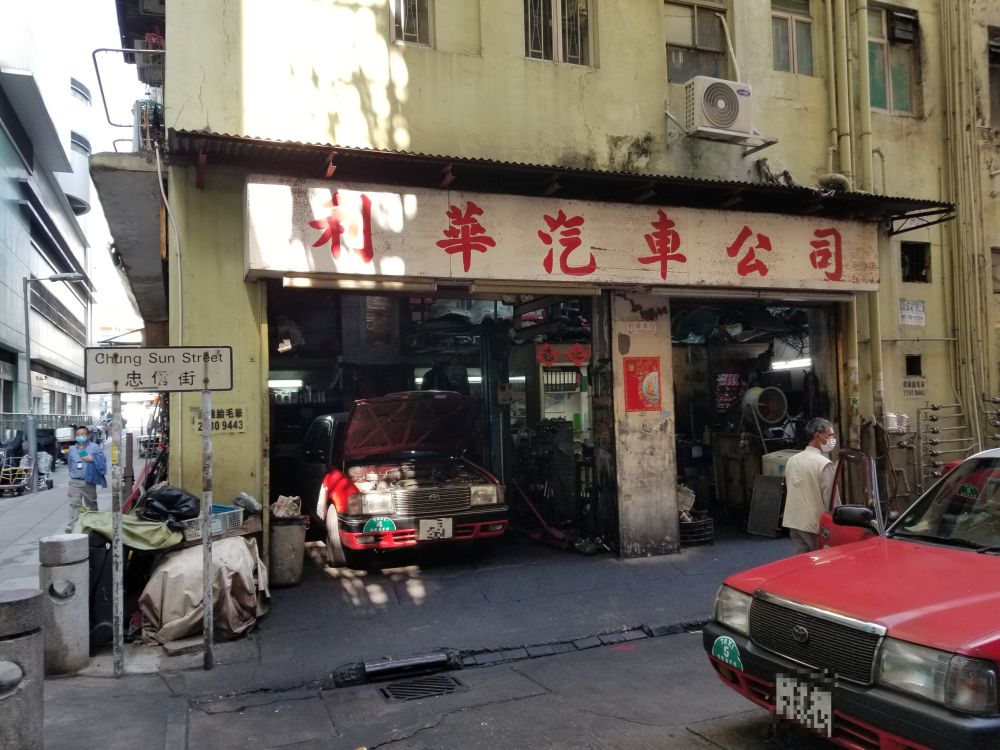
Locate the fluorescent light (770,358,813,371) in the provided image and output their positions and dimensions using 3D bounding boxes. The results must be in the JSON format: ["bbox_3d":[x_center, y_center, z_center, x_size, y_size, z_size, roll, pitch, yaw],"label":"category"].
[{"bbox_3d":[3.956,-0.142,10.261,0.100,0.110,0.733,-1,-2,-20],"label":"fluorescent light"}]

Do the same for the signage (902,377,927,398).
[{"bbox_3d":[4.828,0.145,8.737,0.345,0.230,0.010,-1,-3,-20],"label":"signage"}]

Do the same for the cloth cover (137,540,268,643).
[{"bbox_3d":[-2.225,1.617,5.782,0.880,0.680,0.550,-1,-3,-20],"label":"cloth cover"}]

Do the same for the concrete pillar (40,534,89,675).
[{"bbox_3d":[-3.008,1.573,5.181,0.330,0.876,0.330,-1,-2,-20],"label":"concrete pillar"}]

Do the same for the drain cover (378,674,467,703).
[{"bbox_3d":[-0.496,2.007,4.809,0.500,0.040,0.300,-1,-3,-20],"label":"drain cover"}]

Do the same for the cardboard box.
[{"bbox_3d":[3.543,1.126,9.234,0.440,0.260,0.420,0,-2,-41],"label":"cardboard box"}]

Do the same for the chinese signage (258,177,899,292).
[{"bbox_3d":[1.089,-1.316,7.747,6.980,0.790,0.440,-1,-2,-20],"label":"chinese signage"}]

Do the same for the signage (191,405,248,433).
[{"bbox_3d":[-2.487,0.393,6.631,0.455,0.235,0.015,-1,-2,-20],"label":"signage"}]

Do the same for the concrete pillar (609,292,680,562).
[{"bbox_3d":[1.371,0.498,7.588,0.649,2.583,0.400,-1,-3,-20],"label":"concrete pillar"}]

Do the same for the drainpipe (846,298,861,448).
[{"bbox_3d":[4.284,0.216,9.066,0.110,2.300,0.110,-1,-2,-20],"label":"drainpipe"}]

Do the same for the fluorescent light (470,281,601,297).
[{"bbox_3d":[0.328,-0.800,6.947,1.270,0.100,0.120,-1,-3,-20],"label":"fluorescent light"}]

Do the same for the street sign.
[{"bbox_3d":[-2.292,-0.030,5.070,0.910,0.305,0.030,-1,-3,-20],"label":"street sign"}]

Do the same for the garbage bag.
[{"bbox_3d":[-2.646,1.067,6.050,0.450,0.340,0.400,-1,-2,-20],"label":"garbage bag"}]

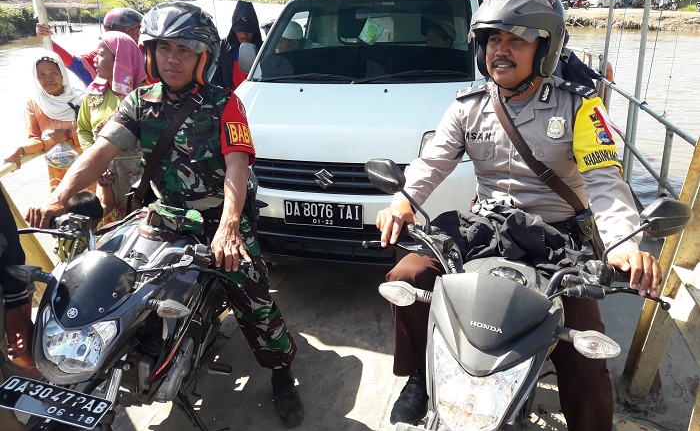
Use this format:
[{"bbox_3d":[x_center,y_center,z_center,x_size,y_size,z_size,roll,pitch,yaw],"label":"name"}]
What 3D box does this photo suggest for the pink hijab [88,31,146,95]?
[{"bbox_3d":[-1.155,-0.747,2.800,0.280,0.320,0.250,-9,22,-19],"label":"pink hijab"}]

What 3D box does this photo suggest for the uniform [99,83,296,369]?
[{"bbox_3d":[-0.600,0.025,2.331,0.700,1.200,0.580,0,21,4],"label":"uniform"}]

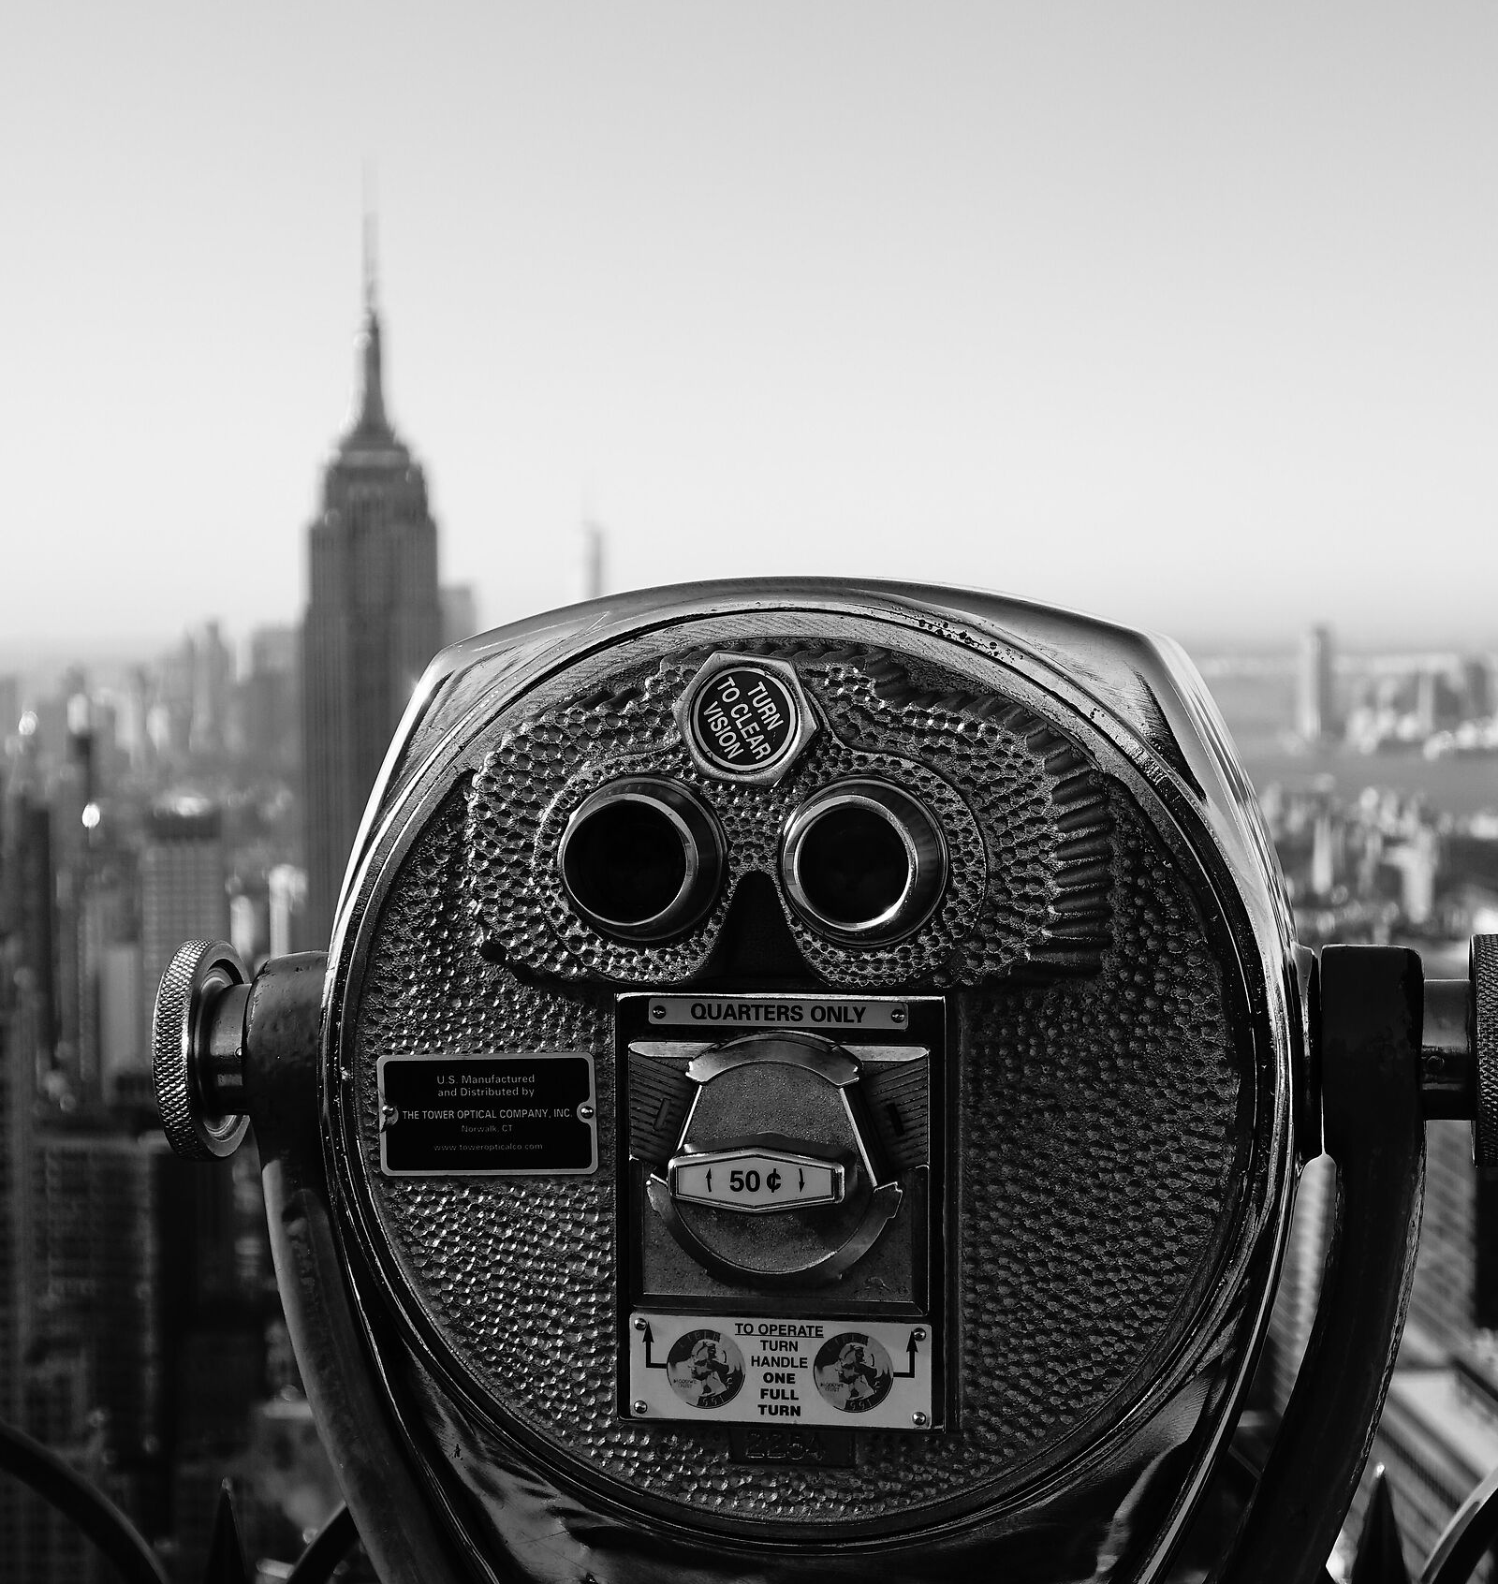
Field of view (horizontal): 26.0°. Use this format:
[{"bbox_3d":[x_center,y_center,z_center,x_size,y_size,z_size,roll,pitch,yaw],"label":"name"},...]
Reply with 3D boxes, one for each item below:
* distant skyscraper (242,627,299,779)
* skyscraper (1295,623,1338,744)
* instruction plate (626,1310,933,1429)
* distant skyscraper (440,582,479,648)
[{"bbox_3d":[-894.520,-198.420,6143.830,86.000,248.000,35.000,0,3,-2],"label":"distant skyscraper"},{"bbox_3d":[1180.770,-219.310,6753.970,45.000,238.000,65.000,-1,3,-12],"label":"skyscraper"},{"bbox_3d":[0.010,0.172,0.965,0.091,0.031,0.002,0,0,11],"label":"instruction plate"},{"bbox_3d":[-535.640,-224.770,5977.910,62.000,329.000,55.000,0,3,-6],"label":"distant skyscraper"}]

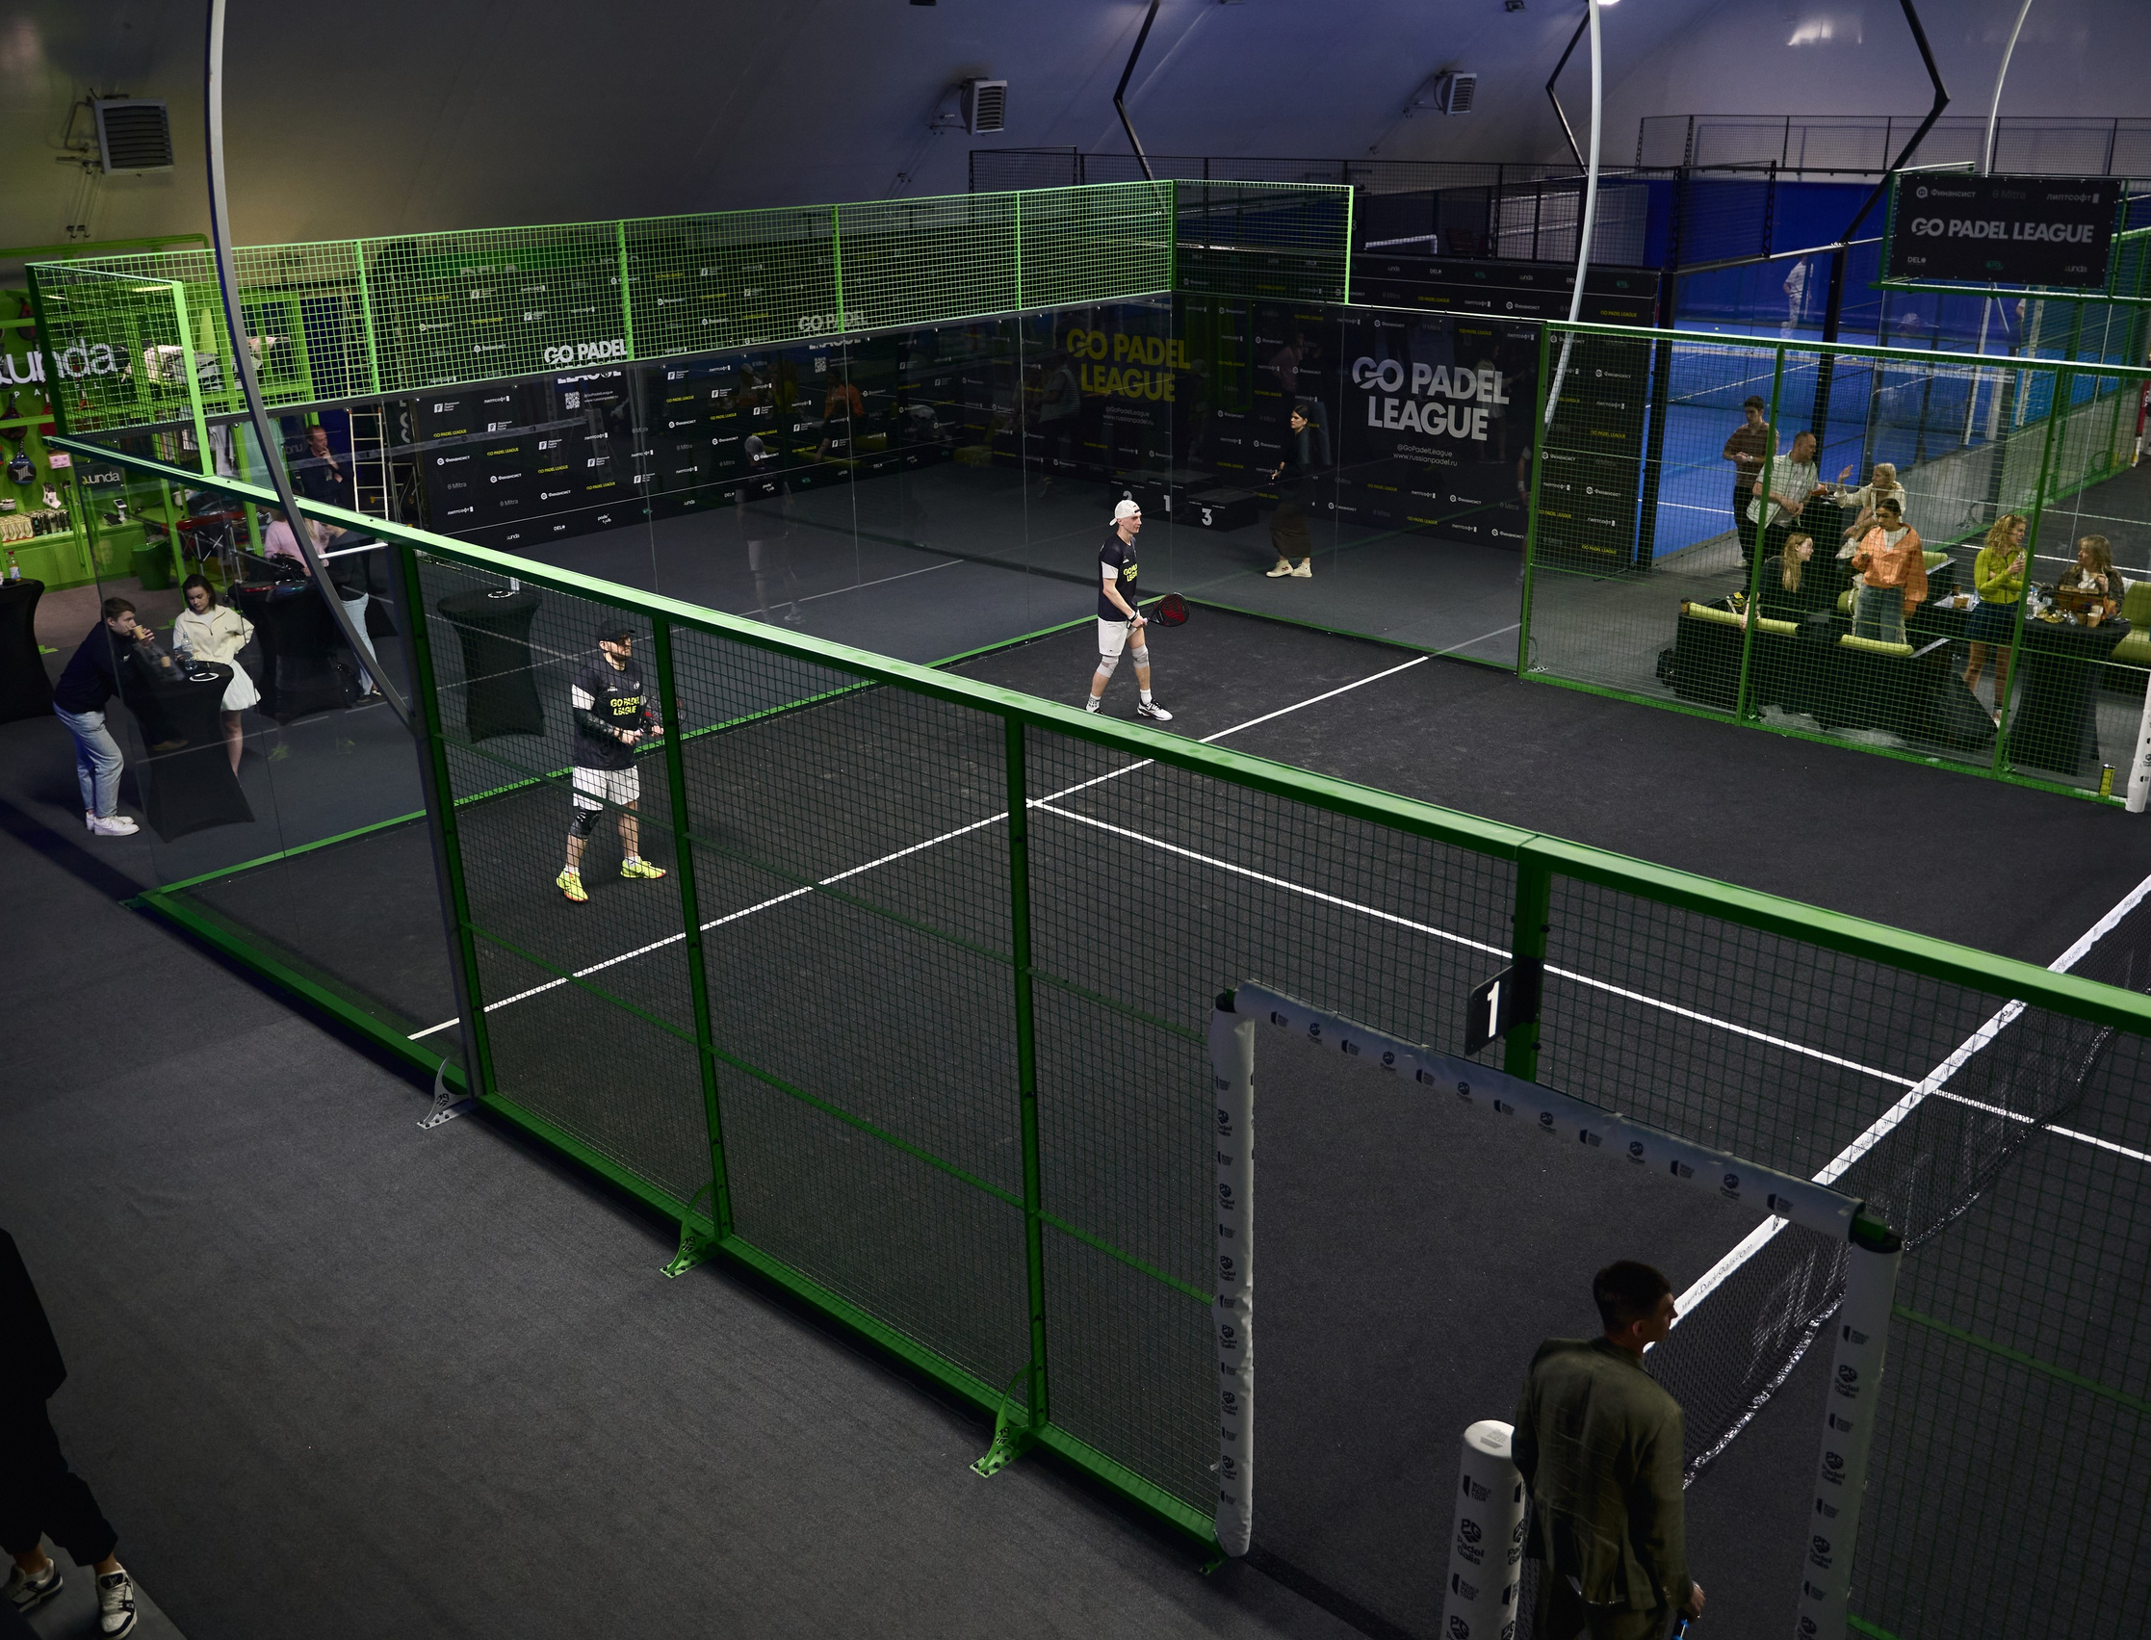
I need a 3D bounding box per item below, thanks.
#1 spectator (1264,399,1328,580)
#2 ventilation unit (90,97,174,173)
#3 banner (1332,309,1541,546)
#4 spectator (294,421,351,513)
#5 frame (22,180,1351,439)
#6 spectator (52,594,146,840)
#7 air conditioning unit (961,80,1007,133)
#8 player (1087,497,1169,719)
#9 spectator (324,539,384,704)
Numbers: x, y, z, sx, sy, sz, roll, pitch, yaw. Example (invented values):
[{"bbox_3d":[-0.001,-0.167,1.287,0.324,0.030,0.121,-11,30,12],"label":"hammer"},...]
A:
[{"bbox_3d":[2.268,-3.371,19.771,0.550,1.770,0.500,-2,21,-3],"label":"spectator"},{"bbox_3d":[-9.690,-6.995,19.596,0.360,0.710,0.690,26,33,37],"label":"ventilation unit"},{"bbox_3d":[3.965,-4.410,21.227,2.850,2.600,0.060,18,28,41],"label":"banner"},{"bbox_3d":[-7.617,-3.194,19.806,0.500,1.770,0.550,0,21,4],"label":"spectator"},{"bbox_3d":[-1.825,-3.869,13.969,2.070,1.020,10.050,18,28,41],"label":"frame"},{"bbox_3d":[-6.737,-0.721,13.461,0.800,1.640,0.550,-4,21,-8],"label":"spectator"},{"bbox_3d":[-1.331,-10.256,27.590,0.360,0.710,0.690,26,33,37],"label":"air conditioning unit"},{"bbox_3d":[0.474,-1.712,15.438,0.700,1.820,0.550,8,23,22],"label":"player"},{"bbox_3d":[-6.298,-1.821,16.401,0.600,1.580,0.500,-9,22,-20],"label":"spectator"}]

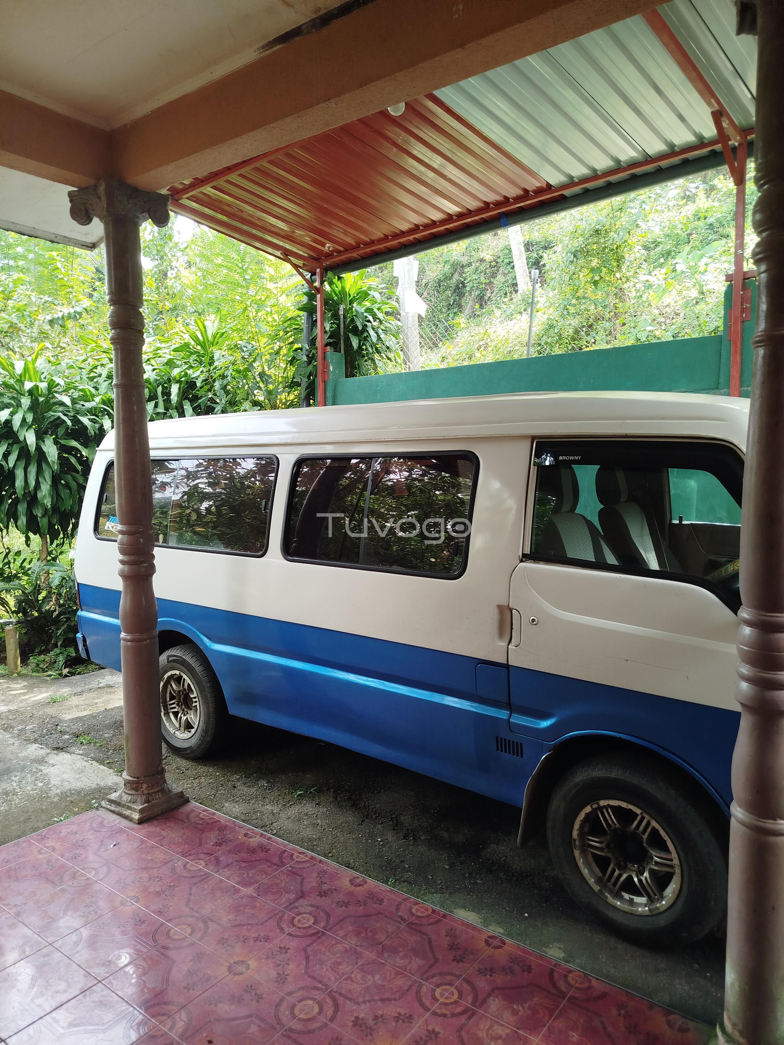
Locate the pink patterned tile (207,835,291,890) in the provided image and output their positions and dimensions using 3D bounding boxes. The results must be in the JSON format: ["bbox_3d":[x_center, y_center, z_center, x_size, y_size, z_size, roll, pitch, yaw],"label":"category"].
[{"bbox_3d":[-0.580,1.387,2.954,0.300,0.010,0.300,3,5,37],"label":"pink patterned tile"}]

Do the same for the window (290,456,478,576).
[{"bbox_3d":[-0.087,-0.052,3.300,1.050,0.530,0.045,3,-6,38],"label":"window"}]

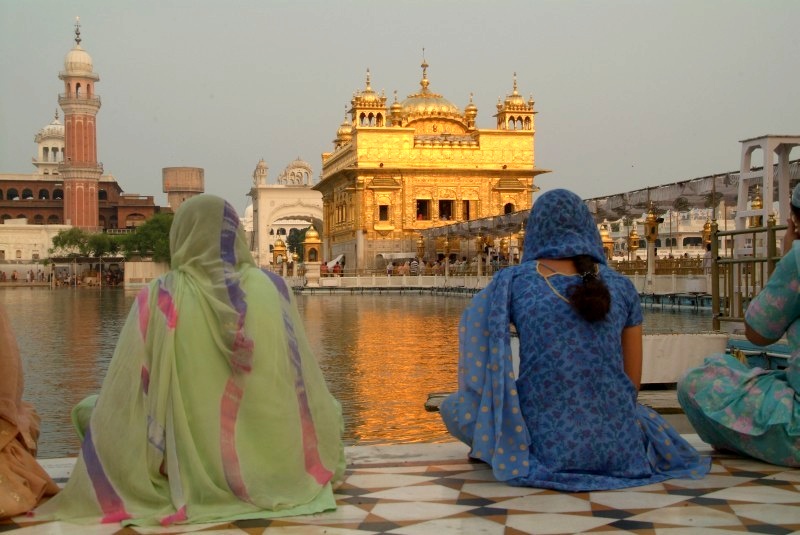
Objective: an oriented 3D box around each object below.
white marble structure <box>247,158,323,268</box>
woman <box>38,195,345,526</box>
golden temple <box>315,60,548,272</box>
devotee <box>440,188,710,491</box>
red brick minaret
[{"bbox_3d":[-17.572,-8.684,178.000,15.300,20.200,9.800,0,-1,-12],"label":"white marble structure"},{"bbox_3d":[-0.550,0.195,2.860,0.750,0.800,0.760,0,0,-11],"label":"woman"},{"bbox_3d":[1.645,-7.201,79.321,14.400,16.700,17.800,0,0,-11],"label":"golden temple"},{"bbox_3d":[0.515,0.180,3.150,0.760,0.820,0.680,0,0,-8],"label":"devotee"},{"bbox_3d":[-54.486,-21.794,178.000,7.300,41.800,7.300,0,0,-11],"label":"red brick minaret"}]

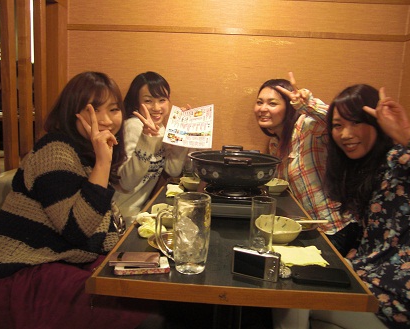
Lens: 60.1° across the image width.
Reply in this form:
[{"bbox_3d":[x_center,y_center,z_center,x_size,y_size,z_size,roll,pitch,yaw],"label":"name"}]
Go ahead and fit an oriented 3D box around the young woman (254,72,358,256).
[{"bbox_3d":[0.410,0.234,1.452,0.750,1.220,0.620,-4,11,-35],"label":"young woman"}]

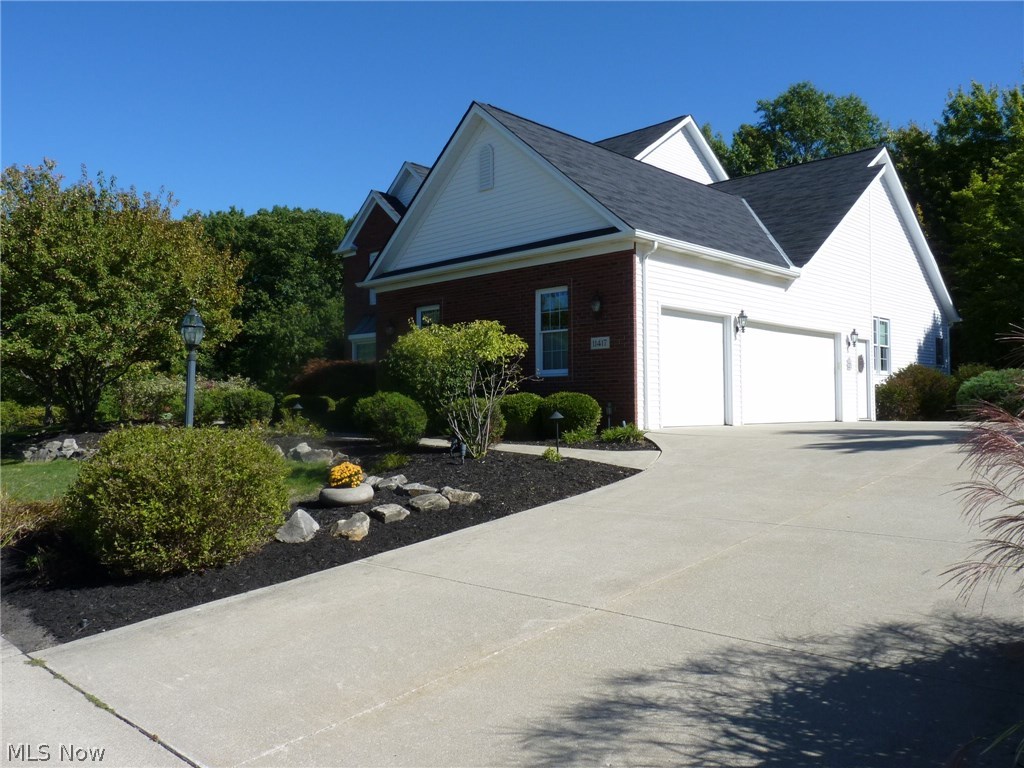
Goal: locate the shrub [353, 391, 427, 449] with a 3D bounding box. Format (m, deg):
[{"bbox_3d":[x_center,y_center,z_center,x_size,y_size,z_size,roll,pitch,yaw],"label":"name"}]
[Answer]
[{"bbox_3d":[-1.680,0.489,11.000,1.000,0.765,0.980,0,-2,-9],"label":"shrub"}]

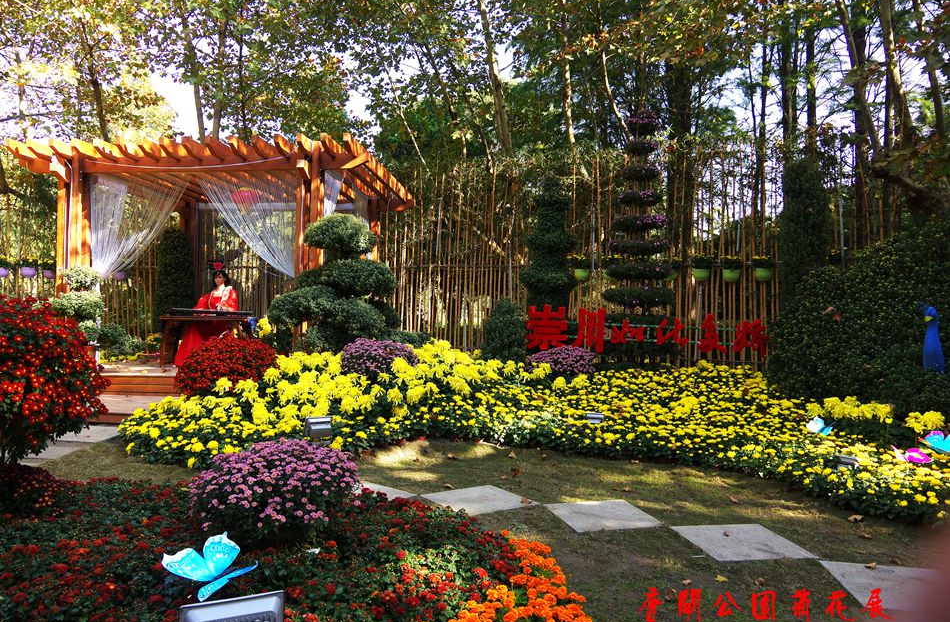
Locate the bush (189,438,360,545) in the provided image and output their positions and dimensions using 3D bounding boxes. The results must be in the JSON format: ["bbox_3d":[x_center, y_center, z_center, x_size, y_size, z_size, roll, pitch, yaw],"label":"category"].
[{"bbox_3d":[-1.028,0.905,3.650,0.860,0.523,0.840,0,1,0],"label":"bush"}]

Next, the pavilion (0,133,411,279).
[{"bbox_3d":[-3.360,-0.690,10.700,4.300,2.850,4.400,1,0,5],"label":"pavilion"}]

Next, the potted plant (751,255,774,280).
[{"bbox_3d":[5.047,-0.746,12.500,0.390,0.450,0.360,1,0,5],"label":"potted plant"}]

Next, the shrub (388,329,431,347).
[{"bbox_3d":[-1.050,0.618,10.600,0.850,0.650,0.800,1,0,5],"label":"shrub"}]

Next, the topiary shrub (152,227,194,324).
[{"bbox_3d":[-5.124,-0.416,12.100,0.699,2.005,0.700,0,1,0],"label":"topiary shrub"}]

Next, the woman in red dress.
[{"bbox_3d":[-4.088,0.099,10.800,0.980,1.517,0.750,0,1,7],"label":"woman in red dress"}]

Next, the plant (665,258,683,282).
[{"bbox_3d":[3.496,-0.731,12.700,0.390,0.450,0.360,1,0,5],"label":"plant"}]

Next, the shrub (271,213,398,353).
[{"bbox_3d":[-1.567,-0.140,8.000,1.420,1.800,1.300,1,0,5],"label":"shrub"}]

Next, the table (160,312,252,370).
[{"bbox_3d":[-3.760,0.360,10.000,1.220,0.780,0.420,1,0,5],"label":"table"}]

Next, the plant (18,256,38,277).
[{"bbox_3d":[-8.278,-0.816,13.200,0.363,0.426,0.340,0,1,0],"label":"plant"}]

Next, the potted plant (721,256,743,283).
[{"bbox_3d":[4.539,-0.734,12.600,0.380,0.470,0.360,1,0,5],"label":"potted plant"}]

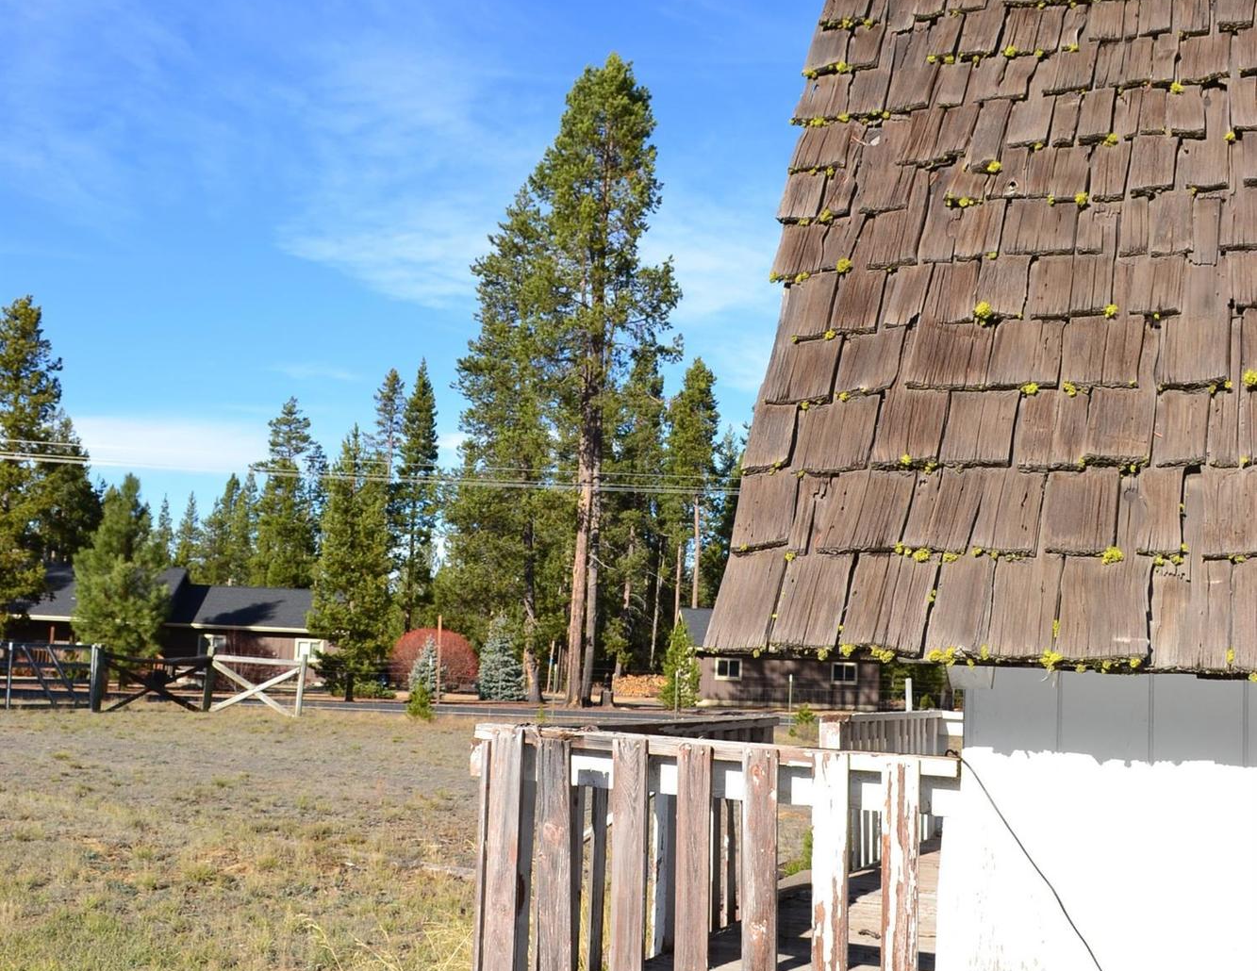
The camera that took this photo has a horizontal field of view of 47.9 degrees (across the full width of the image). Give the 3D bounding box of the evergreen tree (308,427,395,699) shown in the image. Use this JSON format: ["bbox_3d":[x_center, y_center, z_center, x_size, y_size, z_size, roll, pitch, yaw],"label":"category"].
[{"bbox_3d":[-8.530,2.375,43.534,2.630,8.450,2.630,3,-7,-11],"label":"evergreen tree"}]

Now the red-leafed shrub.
[{"bbox_3d":[-7.423,6.710,54.159,3.440,2.520,3.440,3,-7,-7],"label":"red-leafed shrub"}]

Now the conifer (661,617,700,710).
[{"bbox_3d":[1.722,5.918,47.198,1.280,3.120,1.280,2,-7,2],"label":"conifer"}]

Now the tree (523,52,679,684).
[{"bbox_3d":[-0.921,-4.074,50.487,5.420,23.510,5.420,2,-7,-1],"label":"tree"}]

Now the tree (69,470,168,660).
[{"bbox_3d":[-16.316,3.067,45.443,3.170,7.010,3.170,5,-8,-19],"label":"tree"}]

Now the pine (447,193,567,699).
[{"bbox_3d":[-3.994,-1.534,49.131,4.610,17.870,4.610,3,-7,-5],"label":"pine"}]

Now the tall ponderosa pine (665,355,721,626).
[{"bbox_3d":[3.549,2.087,79.191,3.140,18.820,3.140,2,-7,3],"label":"tall ponderosa pine"}]

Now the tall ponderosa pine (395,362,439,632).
[{"bbox_3d":[-10.511,1.770,71.026,2.440,16.220,2.440,3,-7,-8],"label":"tall ponderosa pine"}]

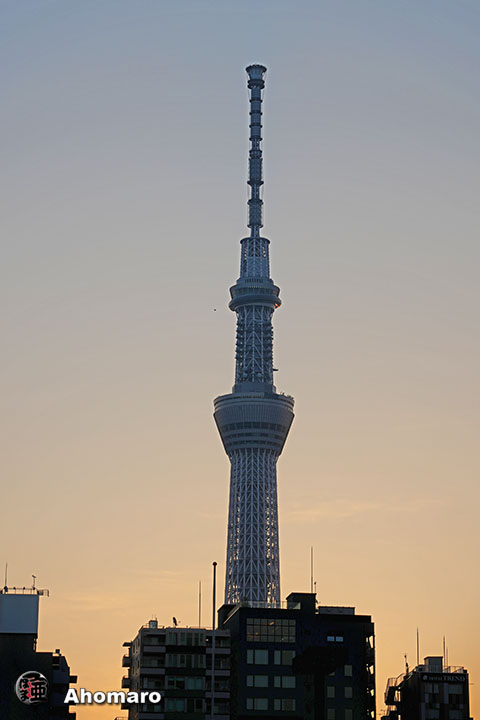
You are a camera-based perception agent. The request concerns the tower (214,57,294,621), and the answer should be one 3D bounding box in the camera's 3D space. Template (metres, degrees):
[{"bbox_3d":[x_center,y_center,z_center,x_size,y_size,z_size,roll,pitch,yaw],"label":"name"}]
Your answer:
[{"bbox_3d":[9.750,87.400,1417.000,65.000,634.000,65.000,0,-16,0],"label":"tower"}]

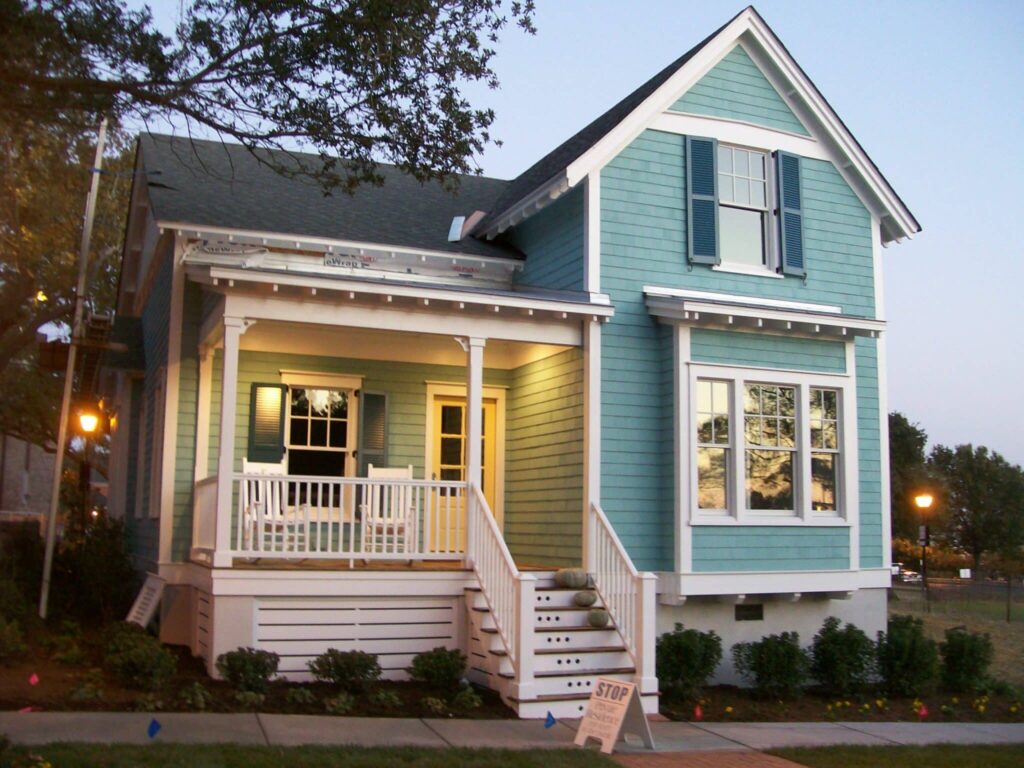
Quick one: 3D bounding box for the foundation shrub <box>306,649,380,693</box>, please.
[{"bbox_3d":[-1.687,2.850,10.707,0.740,0.450,0.680,4,-8,-23],"label":"foundation shrub"}]

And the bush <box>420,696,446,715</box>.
[{"bbox_3d":[-0.740,3.016,10.059,0.250,0.160,0.240,1,-7,0],"label":"bush"}]

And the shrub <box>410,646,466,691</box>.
[{"bbox_3d":[-0.746,2.839,10.601,0.561,0.459,0.541,1,-7,0],"label":"shrub"}]

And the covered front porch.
[{"bbox_3d":[-1.486,0.319,12.834,4.650,3.760,2.800,4,-8,-23],"label":"covered front porch"}]

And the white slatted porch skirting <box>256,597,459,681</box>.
[{"bbox_3d":[-1.586,2.668,11.176,2.168,0.864,0.050,4,-8,-21],"label":"white slatted porch skirting"}]

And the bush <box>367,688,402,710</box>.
[{"bbox_3d":[-1.203,2.961,10.071,0.330,0.200,0.300,4,-8,-23],"label":"bush"}]

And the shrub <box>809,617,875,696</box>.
[{"bbox_3d":[3.980,3.264,12.908,0.800,0.970,0.800,4,-8,-23],"label":"shrub"}]

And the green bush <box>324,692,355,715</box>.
[{"bbox_3d":[-1.503,2.755,9.297,0.260,0.185,0.260,4,-8,-21],"label":"green bush"}]

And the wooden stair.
[{"bbox_3d":[0.461,2.577,10.849,1.581,1.285,1.479,4,-8,-22],"label":"wooden stair"}]

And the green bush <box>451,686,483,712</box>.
[{"bbox_3d":[-0.434,2.995,10.202,0.280,0.220,0.270,4,-8,-21],"label":"green bush"}]

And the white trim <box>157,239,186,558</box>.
[{"bbox_3d":[-3.984,0.151,12.490,0.148,3.774,0.102,4,-8,-22],"label":"white trim"}]

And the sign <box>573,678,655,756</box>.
[{"bbox_3d":[0.848,2.693,8.705,0.490,0.536,0.439,6,-9,-38],"label":"sign"}]

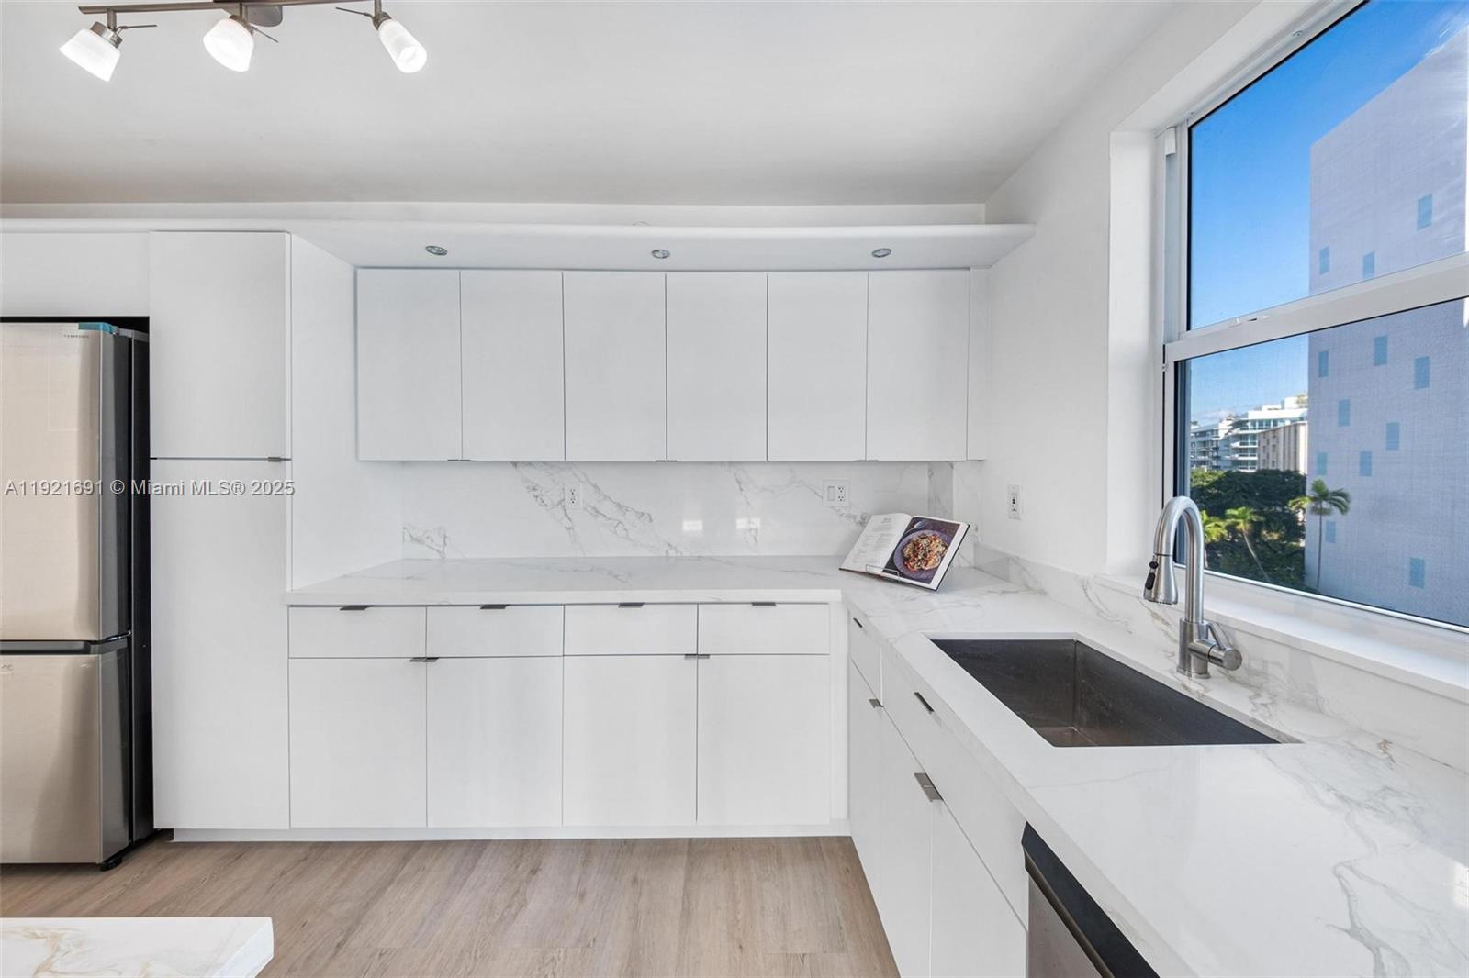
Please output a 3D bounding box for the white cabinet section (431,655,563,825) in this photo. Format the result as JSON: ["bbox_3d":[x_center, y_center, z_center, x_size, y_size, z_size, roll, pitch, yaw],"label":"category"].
[{"bbox_3d":[-0.837,0.866,1.975,0.470,0.585,0.560,0,2,-1],"label":"white cabinet section"}]

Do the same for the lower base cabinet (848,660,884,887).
[{"bbox_3d":[0.691,0.885,1.510,0.580,0.590,0.326,0,2,-1],"label":"lower base cabinet"}]

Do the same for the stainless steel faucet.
[{"bbox_3d":[0.909,0.203,0.983,0.190,0.373,0.125,0,2,-16],"label":"stainless steel faucet"}]

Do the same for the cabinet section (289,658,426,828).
[{"bbox_3d":[-1.306,0.867,1.970,0.470,0.585,0.560,0,2,-1],"label":"cabinet section"}]

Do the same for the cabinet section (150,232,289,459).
[{"bbox_3d":[-1.775,-0.502,1.960,0.475,0.785,0.560,0,2,-1],"label":"cabinet section"}]

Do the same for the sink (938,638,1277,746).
[{"bbox_3d":[0.692,0.519,1.018,0.420,0.240,0.520,0,2,-1],"label":"sink"}]

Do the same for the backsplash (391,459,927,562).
[{"bbox_3d":[-0.318,0.095,2.260,2.470,0.455,0.025,0,2,-1],"label":"backsplash"}]

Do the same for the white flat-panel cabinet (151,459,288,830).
[{"bbox_3d":[-1.787,0.529,1.985,0.477,1.285,0.580,0,2,-1],"label":"white flat-panel cabinet"}]

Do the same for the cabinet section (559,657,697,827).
[{"bbox_3d":[-0.373,0.860,1.980,0.465,0.585,0.560,0,2,-1],"label":"cabinet section"}]

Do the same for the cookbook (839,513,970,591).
[{"bbox_3d":[0.625,0.229,1.831,0.410,0.035,0.280,2,47,53],"label":"cookbook"}]

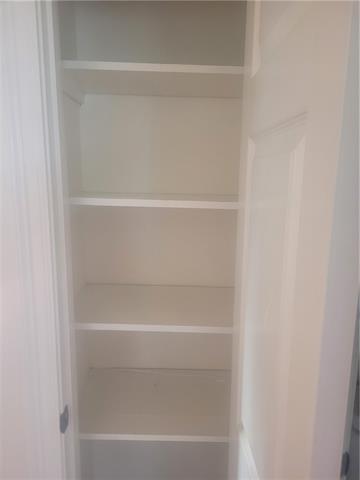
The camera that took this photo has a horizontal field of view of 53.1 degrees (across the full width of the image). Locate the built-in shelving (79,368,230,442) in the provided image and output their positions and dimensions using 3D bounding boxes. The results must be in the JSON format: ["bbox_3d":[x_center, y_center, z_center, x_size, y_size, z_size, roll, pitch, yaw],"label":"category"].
[{"bbox_3d":[-0.076,0.560,1.256,0.525,0.021,0.365,1,11,0],"label":"built-in shelving"}]

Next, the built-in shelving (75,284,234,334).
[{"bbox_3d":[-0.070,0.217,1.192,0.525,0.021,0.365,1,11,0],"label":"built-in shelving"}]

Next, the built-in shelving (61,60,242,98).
[{"bbox_3d":[-0.057,-0.476,1.090,0.525,0.021,0.312,1,11,0],"label":"built-in shelving"}]

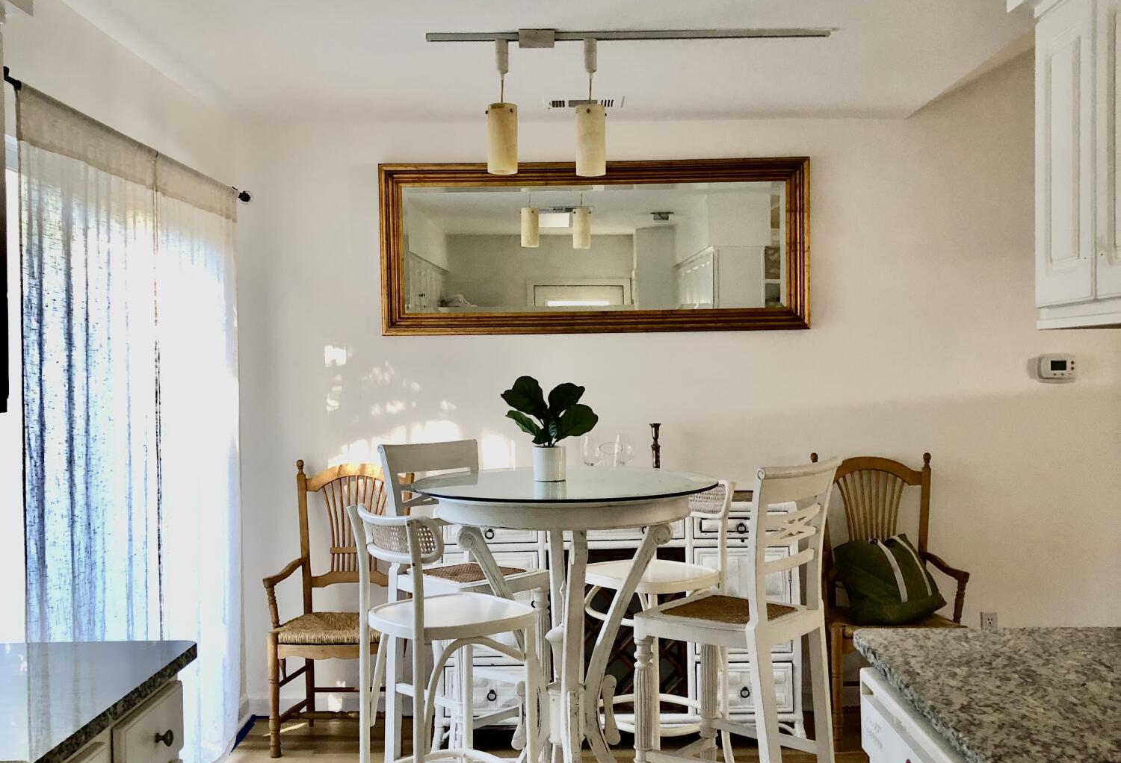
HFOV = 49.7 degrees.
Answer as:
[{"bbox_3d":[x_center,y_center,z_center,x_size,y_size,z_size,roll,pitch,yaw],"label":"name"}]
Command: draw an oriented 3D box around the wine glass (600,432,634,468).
[{"bbox_3d":[0.241,0.332,4.704,0.090,0.240,0.090,-1,1,1],"label":"wine glass"}]

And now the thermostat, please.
[{"bbox_3d":[2.026,-0.056,4.936,0.142,0.115,0.035,-1,1,1],"label":"thermostat"}]

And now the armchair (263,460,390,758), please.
[{"bbox_3d":[-0.811,0.853,4.697,0.545,1.060,0.510,-1,1,1],"label":"armchair"}]

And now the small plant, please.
[{"bbox_3d":[-0.027,0.086,3.612,0.285,0.220,0.250,-1,1,1],"label":"small plant"}]

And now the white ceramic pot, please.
[{"bbox_3d":[-0.025,0.243,3.615,0.097,0.102,0.097,-1,1,1],"label":"white ceramic pot"}]

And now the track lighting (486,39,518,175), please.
[{"bbox_3d":[-0.174,-0.822,3.604,0.093,0.405,0.093,-1,1,1],"label":"track lighting"}]

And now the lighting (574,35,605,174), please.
[{"bbox_3d":[0.091,-0.818,3.602,0.093,0.410,0.093,-1,1,1],"label":"lighting"}]

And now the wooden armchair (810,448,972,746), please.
[{"bbox_3d":[1.262,0.825,4.682,0.540,1.055,0.510,-1,1,1],"label":"wooden armchair"}]

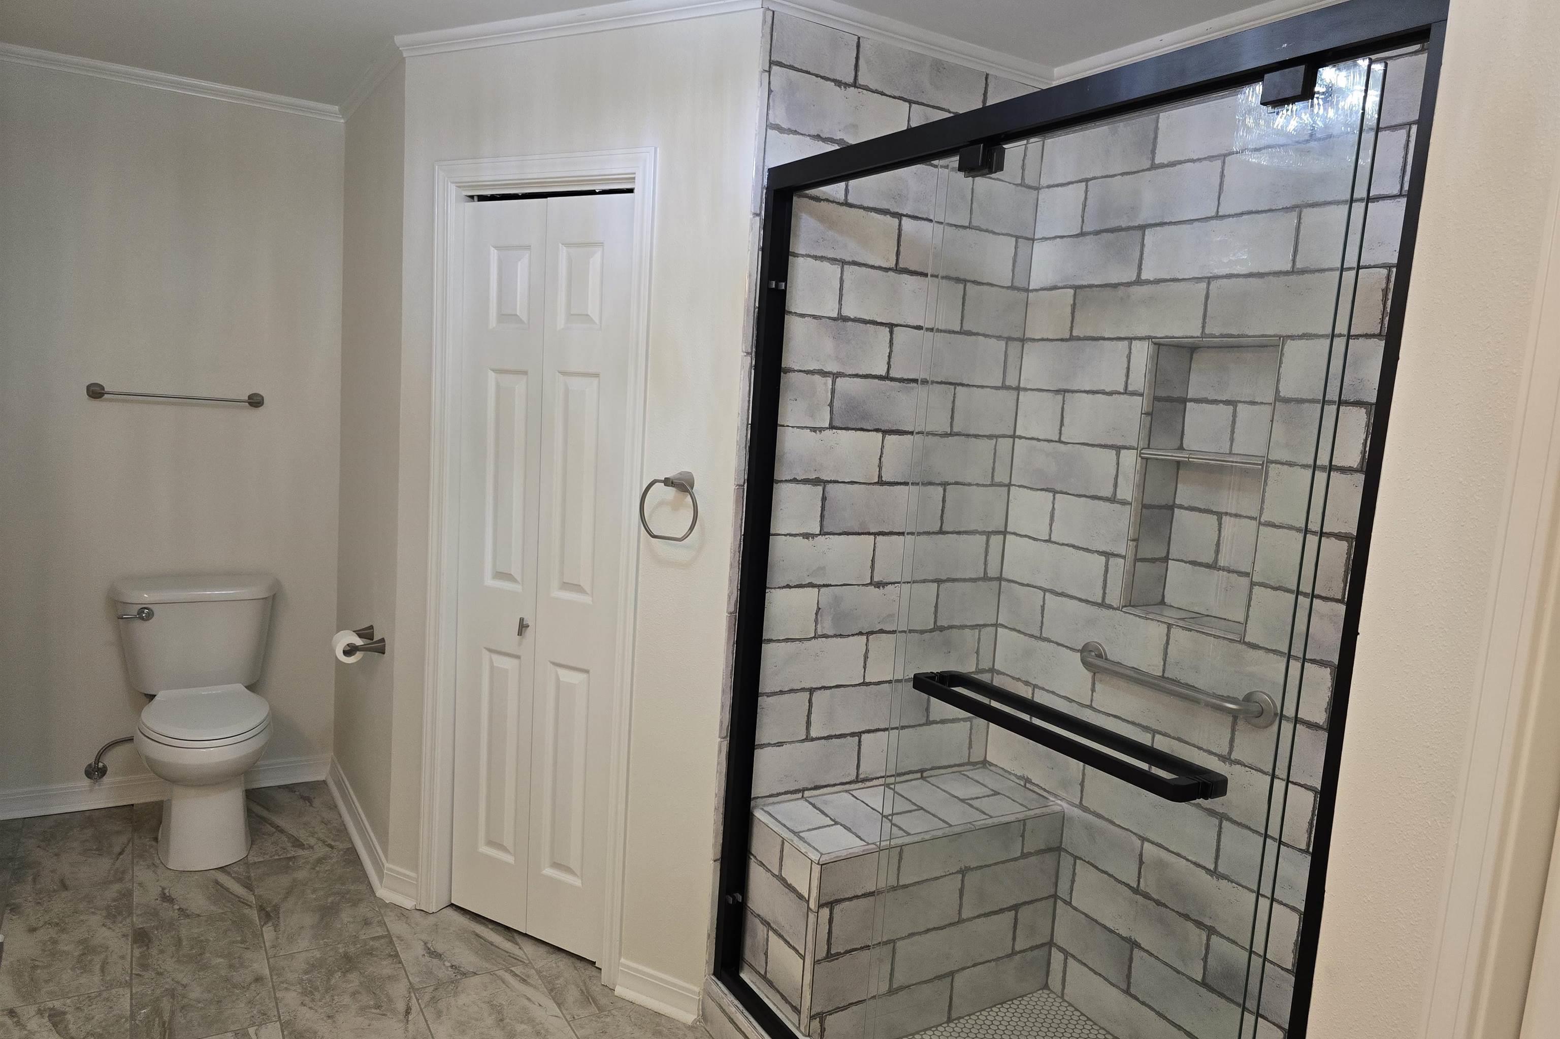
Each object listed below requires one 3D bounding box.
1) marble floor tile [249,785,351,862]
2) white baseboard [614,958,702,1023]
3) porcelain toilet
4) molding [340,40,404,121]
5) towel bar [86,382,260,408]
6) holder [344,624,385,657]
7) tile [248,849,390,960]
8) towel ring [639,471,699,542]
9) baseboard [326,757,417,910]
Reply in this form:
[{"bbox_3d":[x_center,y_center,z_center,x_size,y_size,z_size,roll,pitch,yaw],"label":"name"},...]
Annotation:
[{"bbox_3d":[-1.693,1.041,3.583,0.303,0.014,0.605,-1,8,-32],"label":"marble floor tile"},{"bbox_3d":[-0.314,1.198,2.629,0.245,0.100,0.027,8,8,29],"label":"white baseboard"},{"bbox_3d":[-1.880,0.646,3.366,0.485,0.800,0.710,-1,8,-32],"label":"porcelain toilet"},{"bbox_3d":[-1.291,-1.358,3.230,0.037,0.049,1.020,-1,8,-32],"label":"molding"},{"bbox_3d":[-2.027,-0.415,3.498,0.520,0.054,0.075,-1,8,-32],"label":"towel bar"},{"bbox_3d":[-1.288,0.374,3.190,0.104,0.054,0.220,-1,8,-32],"label":"holder"},{"bbox_3d":[-1.379,1.126,3.076,0.303,0.014,0.598,-1,8,-32],"label":"tile"},{"bbox_3d":[-0.249,-0.032,2.458,0.170,0.166,0.075,8,8,29],"label":"towel ring"},{"bbox_3d":[-1.394,1.014,3.489,0.091,0.106,1.130,-1,8,-32],"label":"baseboard"}]

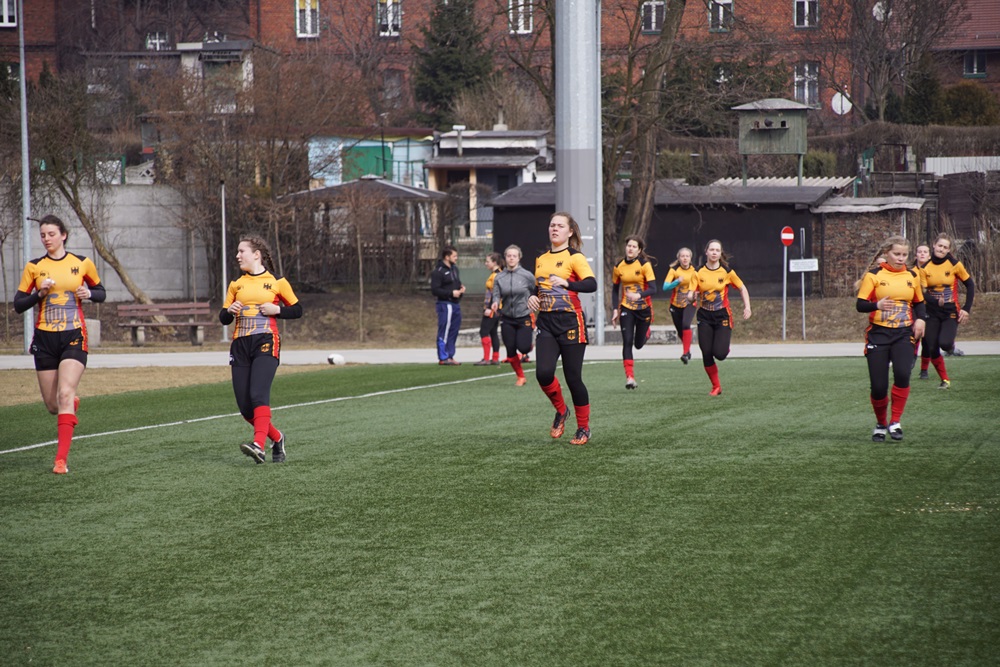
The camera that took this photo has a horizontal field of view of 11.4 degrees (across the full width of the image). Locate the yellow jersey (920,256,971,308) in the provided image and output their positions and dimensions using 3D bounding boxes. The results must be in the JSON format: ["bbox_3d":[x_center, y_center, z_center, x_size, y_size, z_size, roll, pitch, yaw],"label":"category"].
[{"bbox_3d":[4.806,-0.567,54.000,0.480,0.540,0.280,0,1,18],"label":"yellow jersey"}]

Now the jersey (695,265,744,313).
[{"bbox_3d":[2.257,-0.468,52.000,0.500,0.490,0.310,-1,6,15],"label":"jersey"}]

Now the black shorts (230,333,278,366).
[{"bbox_3d":[-1.705,0.104,34.800,0.330,0.260,0.250,-1,1,17],"label":"black shorts"}]

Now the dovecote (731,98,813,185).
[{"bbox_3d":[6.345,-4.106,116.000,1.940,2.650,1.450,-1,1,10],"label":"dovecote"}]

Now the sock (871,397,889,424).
[{"bbox_3d":[2.876,0.586,37.800,0.120,0.240,0.125,-5,21,3],"label":"sock"}]

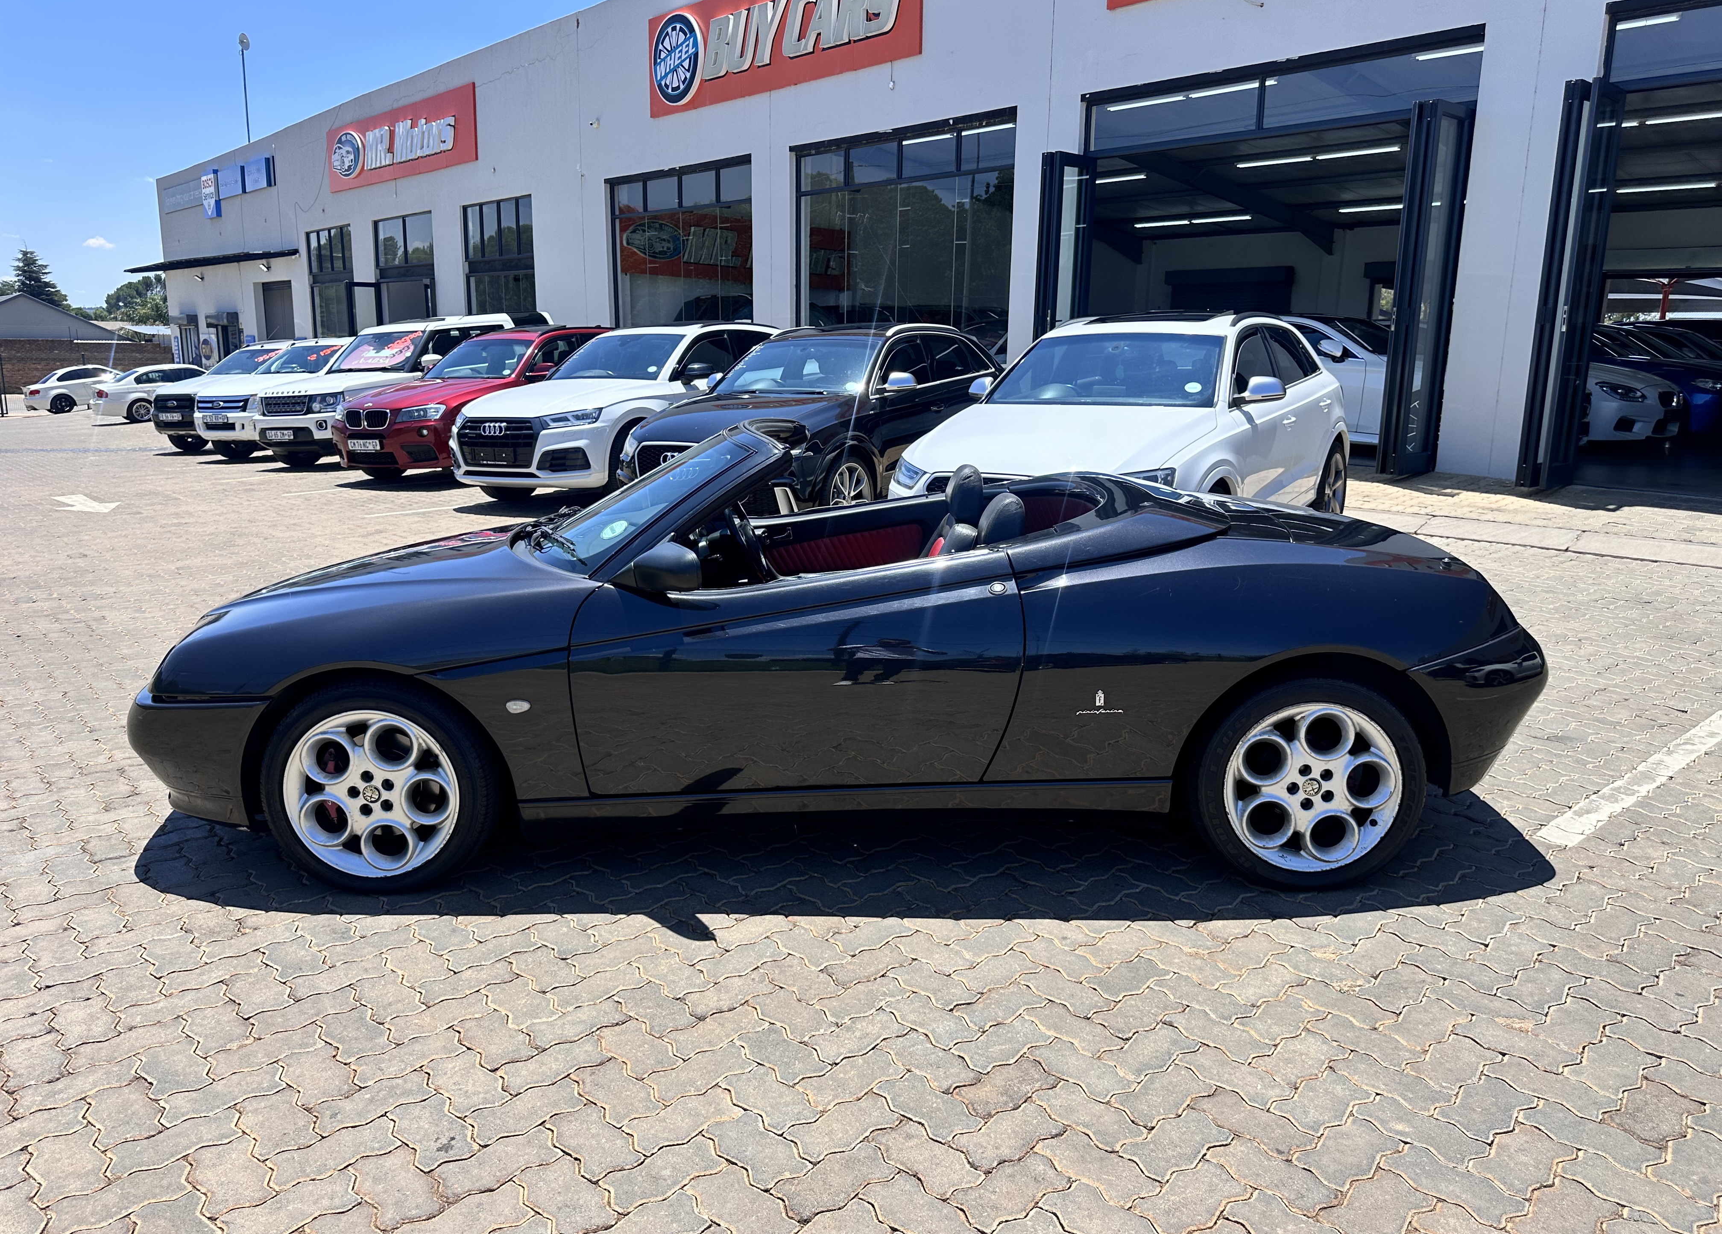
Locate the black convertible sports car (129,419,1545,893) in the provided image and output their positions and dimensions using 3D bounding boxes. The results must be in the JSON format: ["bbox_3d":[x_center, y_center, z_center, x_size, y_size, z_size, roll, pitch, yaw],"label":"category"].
[{"bbox_3d":[-0.109,-0.042,3.990,4.285,1.310,1.790,0,12,-2],"label":"black convertible sports car"}]

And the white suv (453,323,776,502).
[{"bbox_3d":[-2.075,-2.175,12.280,1.893,1.659,4.663,6,15,27],"label":"white suv"}]

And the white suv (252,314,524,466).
[{"bbox_3d":[-5.788,-3.090,16.299,1.915,1.885,4.829,7,15,28],"label":"white suv"}]

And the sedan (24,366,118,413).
[{"bbox_3d":[-25.307,-7.567,39.579,4.370,1.420,1.750,-14,19,-42],"label":"sedan"}]

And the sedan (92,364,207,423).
[{"bbox_3d":[-18.622,-6.167,32.793,4.540,1.425,1.815,-13,18,-41],"label":"sedan"}]

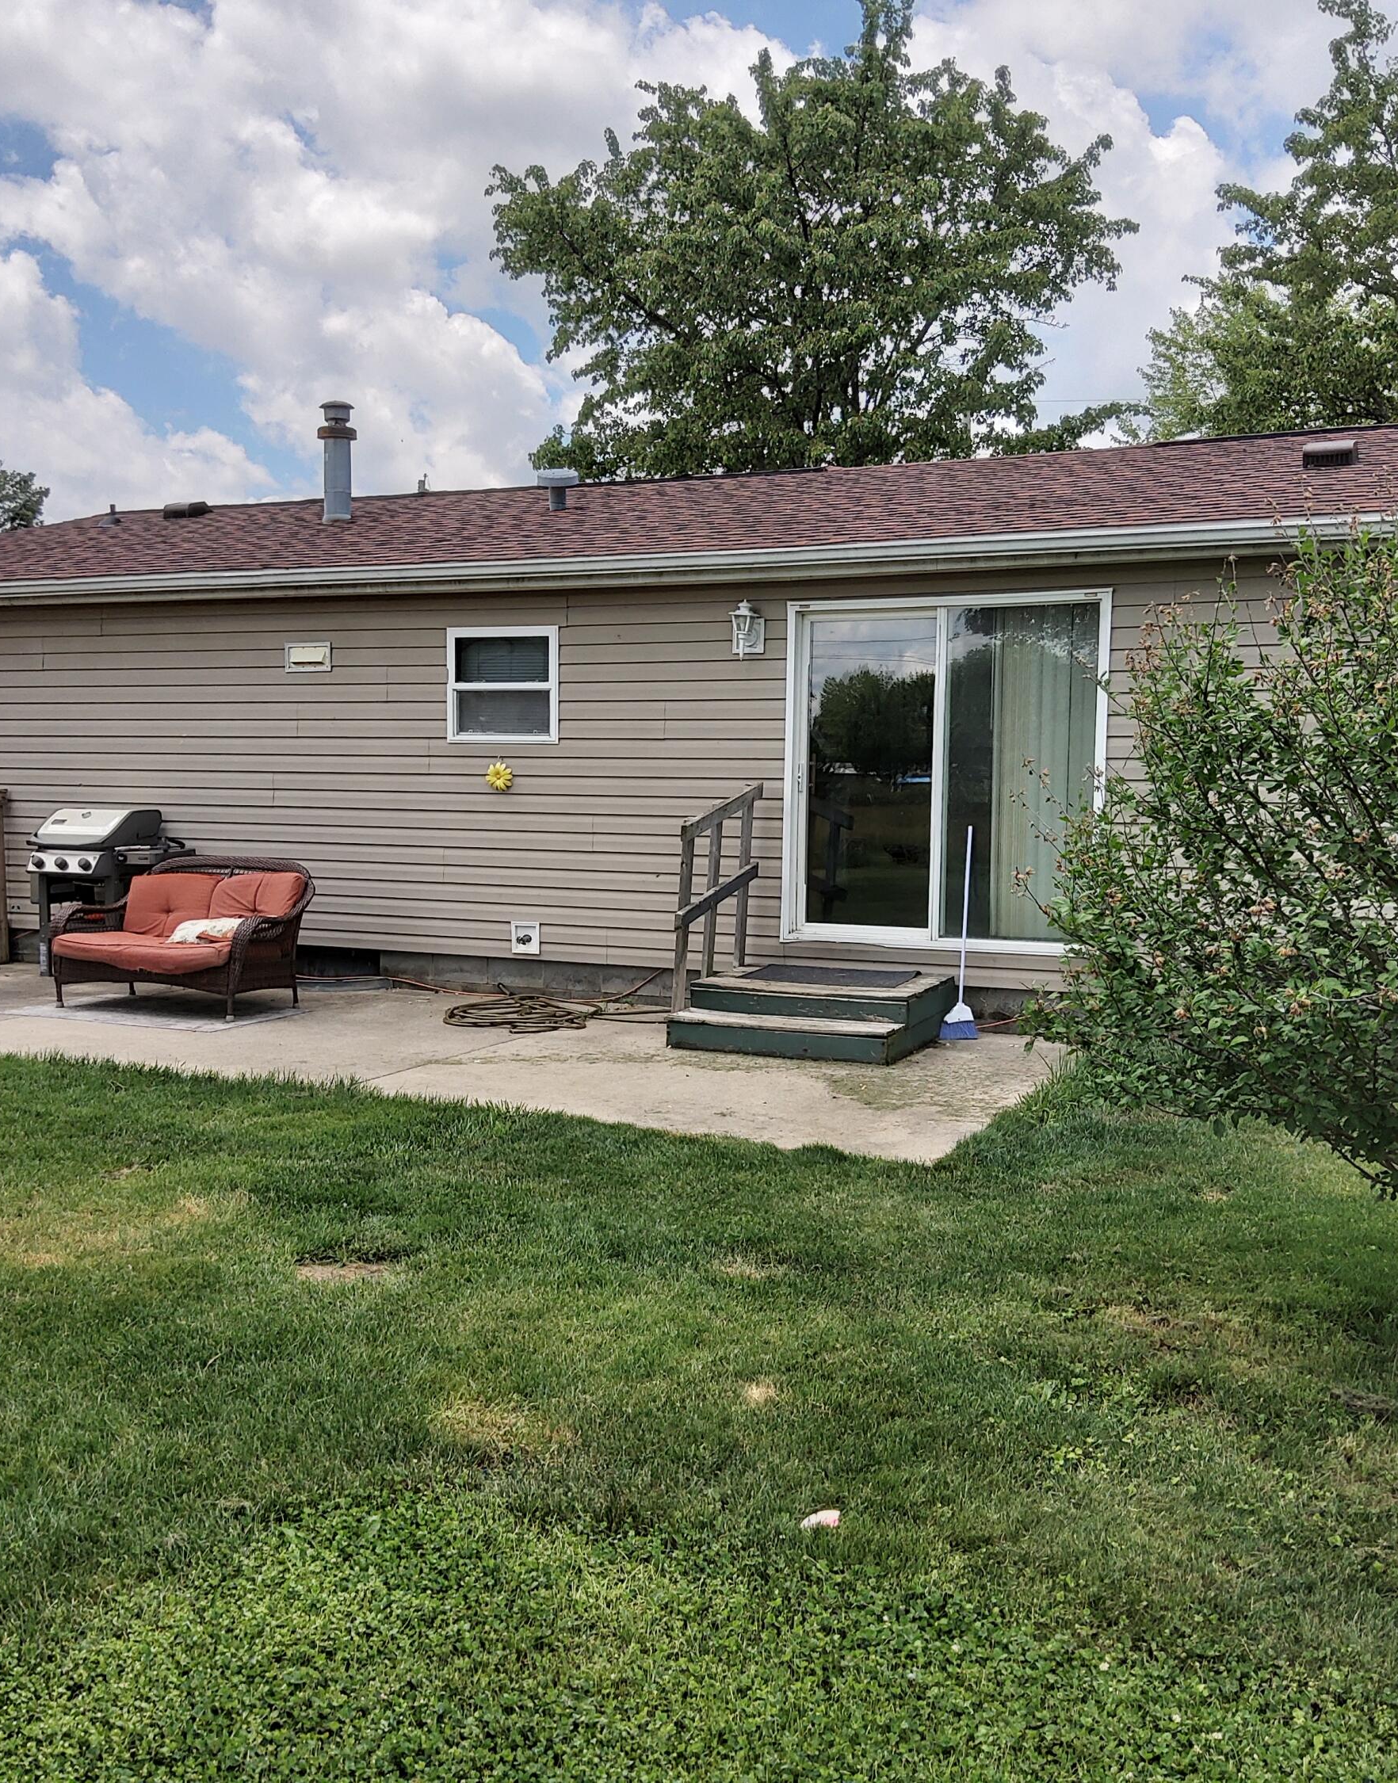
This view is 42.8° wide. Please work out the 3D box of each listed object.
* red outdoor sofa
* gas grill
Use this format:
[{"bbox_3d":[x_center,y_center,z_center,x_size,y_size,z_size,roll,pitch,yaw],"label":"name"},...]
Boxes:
[{"bbox_3d":[-3.038,0.246,10.520,1.330,0.880,0.800,2,4,24],"label":"red outdoor sofa"},{"bbox_3d":[-3.857,0.014,11.794,1.060,1.130,0.660,2,4,24],"label":"gas grill"}]

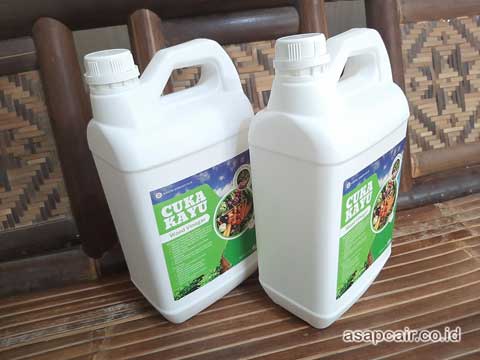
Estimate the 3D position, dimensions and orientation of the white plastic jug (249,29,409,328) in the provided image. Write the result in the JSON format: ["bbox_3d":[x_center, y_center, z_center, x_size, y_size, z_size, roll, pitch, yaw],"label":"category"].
[{"bbox_3d":[0.106,-0.007,0.443,0.119,0.325,0.177,22,40,39],"label":"white plastic jug"}]

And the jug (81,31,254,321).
[{"bbox_3d":[-0.068,-0.001,0.463,0.177,0.325,0.119,-26,35,-32],"label":"jug"}]

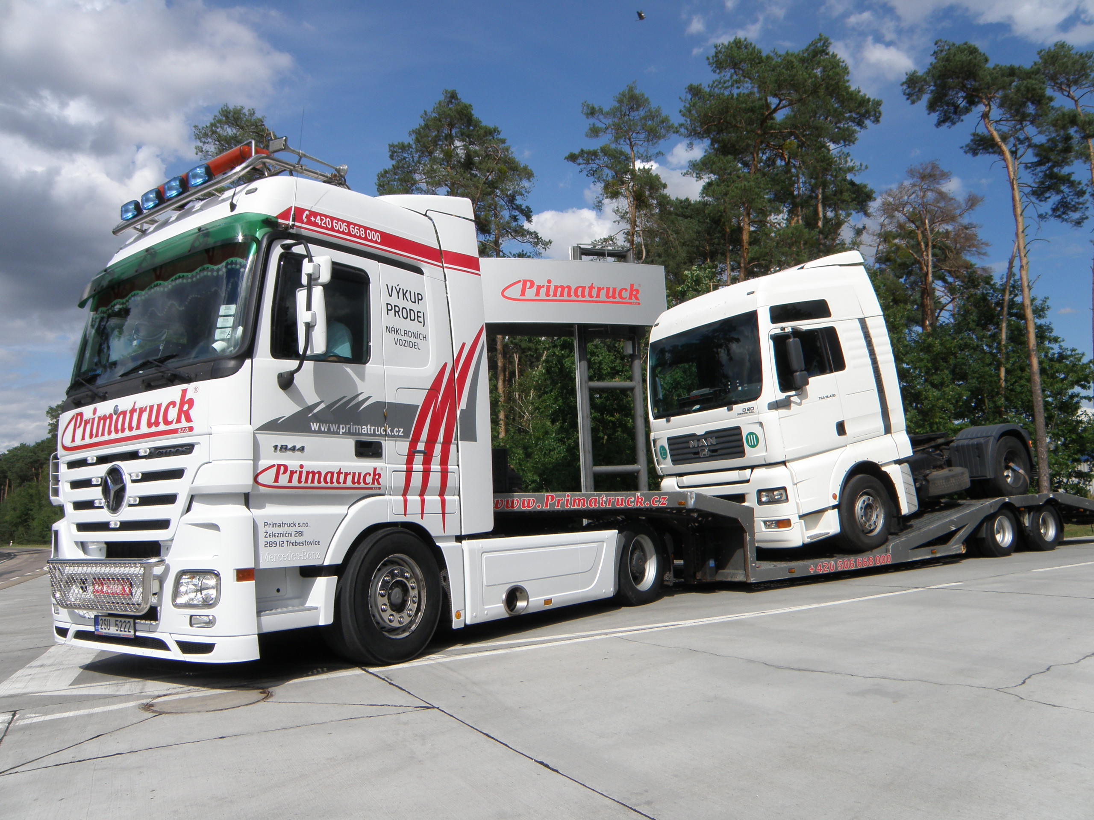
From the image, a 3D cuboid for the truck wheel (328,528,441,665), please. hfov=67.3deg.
[{"bbox_3d":[-1.183,1.373,6.069,0.300,0.965,0.965,-8,-9,35],"label":"truck wheel"}]

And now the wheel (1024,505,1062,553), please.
[{"bbox_3d":[7.816,1.850,12.972,0.765,0.765,0.230,2,-9,-32],"label":"wheel"}]

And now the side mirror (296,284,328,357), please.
[{"bbox_3d":[-1.518,-0.576,5.296,0.200,0.430,0.110,-6,-8,25],"label":"side mirror"}]

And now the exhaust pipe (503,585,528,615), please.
[{"bbox_3d":[-0.259,1.625,7.019,0.250,0.250,0.170,4,-10,-42],"label":"exhaust pipe"}]

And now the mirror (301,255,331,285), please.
[{"bbox_3d":[-1.507,-0.914,5.376,0.200,0.190,0.100,-6,-8,25],"label":"mirror"}]

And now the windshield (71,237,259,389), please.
[{"bbox_3d":[-2.863,-0.642,5.931,2.200,0.950,0.260,-8,-17,35],"label":"windshield"}]

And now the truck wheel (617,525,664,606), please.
[{"bbox_3d":[0.936,1.669,8.964,0.300,0.960,0.960,-8,-9,35],"label":"truck wheel"}]

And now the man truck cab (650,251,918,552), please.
[{"bbox_3d":[3.094,-0.019,11.555,2.620,3.780,2.480,-8,-3,-34],"label":"man truck cab"}]

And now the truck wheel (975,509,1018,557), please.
[{"bbox_3d":[6.748,1.823,12.292,0.765,0.765,0.230,2,-9,-32],"label":"truck wheel"}]

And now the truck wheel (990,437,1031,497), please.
[{"bbox_3d":[7.102,0.914,12.732,0.990,0.990,0.310,-8,-3,-34],"label":"truck wheel"}]

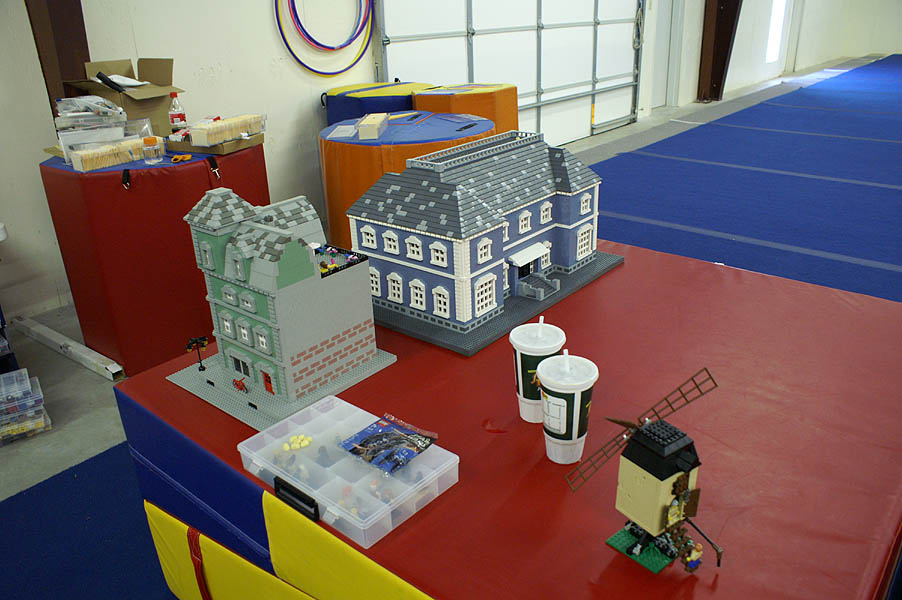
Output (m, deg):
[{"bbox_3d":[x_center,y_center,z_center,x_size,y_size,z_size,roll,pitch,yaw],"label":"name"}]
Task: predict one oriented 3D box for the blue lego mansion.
[{"bbox_3d":[0.090,-0.241,1.938,0.405,0.394,0.656,17,30,38],"label":"blue lego mansion"}]

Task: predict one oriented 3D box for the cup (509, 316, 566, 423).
[{"bbox_3d":[0.171,0.135,1.330,0.108,0.212,0.108,0,24,7],"label":"cup"}]

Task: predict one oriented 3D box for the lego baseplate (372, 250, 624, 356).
[{"bbox_3d":[0.098,-0.058,2.008,0.512,0.019,0.768,17,30,38],"label":"lego baseplate"}]

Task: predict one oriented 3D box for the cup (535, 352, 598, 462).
[{"bbox_3d":[0.208,0.187,1.205,0.107,0.212,0.107,1,24,10],"label":"cup"}]

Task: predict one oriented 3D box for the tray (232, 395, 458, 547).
[{"bbox_3d":[-0.188,0.294,1.210,0.344,0.053,0.231,17,30,38],"label":"tray"}]

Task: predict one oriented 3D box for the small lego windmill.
[{"bbox_3d":[0.320,0.266,0.981,0.310,0.234,0.175,-17,27,-30],"label":"small lego windmill"}]

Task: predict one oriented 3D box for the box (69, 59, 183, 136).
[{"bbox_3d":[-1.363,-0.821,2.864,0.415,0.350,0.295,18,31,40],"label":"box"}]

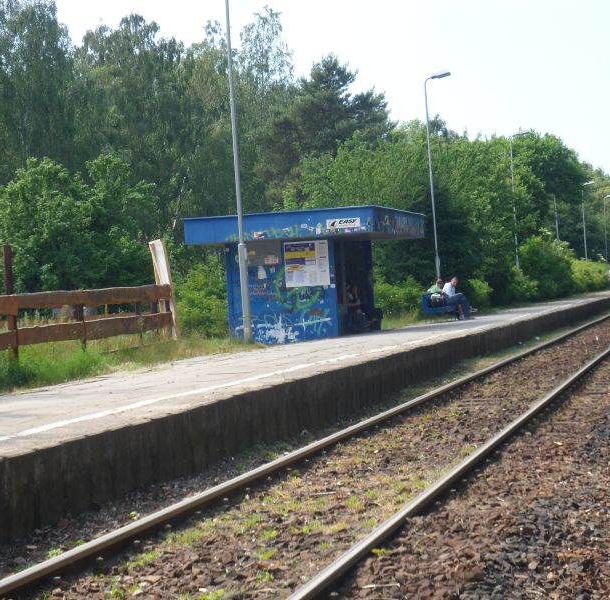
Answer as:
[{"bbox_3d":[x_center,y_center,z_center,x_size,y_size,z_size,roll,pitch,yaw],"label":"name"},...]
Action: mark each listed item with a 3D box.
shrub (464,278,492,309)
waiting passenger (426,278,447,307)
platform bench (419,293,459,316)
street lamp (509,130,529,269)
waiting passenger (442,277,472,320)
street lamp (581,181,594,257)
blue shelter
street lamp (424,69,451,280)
[{"bbox_3d":[5.208,-0.094,58.375,0.930,1.080,1.000,-3,0,12],"label":"shrub"},{"bbox_3d":[3.488,-0.003,49.311,0.820,1.060,0.550,-3,0,12],"label":"waiting passenger"},{"bbox_3d":[3.370,0.181,48.700,0.580,0.750,2.100,-3,0,12],"label":"platform bench"},{"bbox_3d":[9.983,-3.856,88.788,0.940,7.770,0.300,-3,0,12],"label":"street lamp"},{"bbox_3d":[3.843,-0.031,48.521,0.800,1.080,0.550,-3,0,12],"label":"waiting passenger"},{"bbox_3d":[20.320,-4.615,138.213,0.940,7.750,0.300,-3,0,12],"label":"street lamp"},{"bbox_3d":[0.244,-0.505,41.501,3.900,2.550,6.750,-3,0,12],"label":"blue shelter"},{"bbox_3d":[4.498,-3.448,62.559,0.940,7.770,0.300,-3,0,12],"label":"street lamp"}]

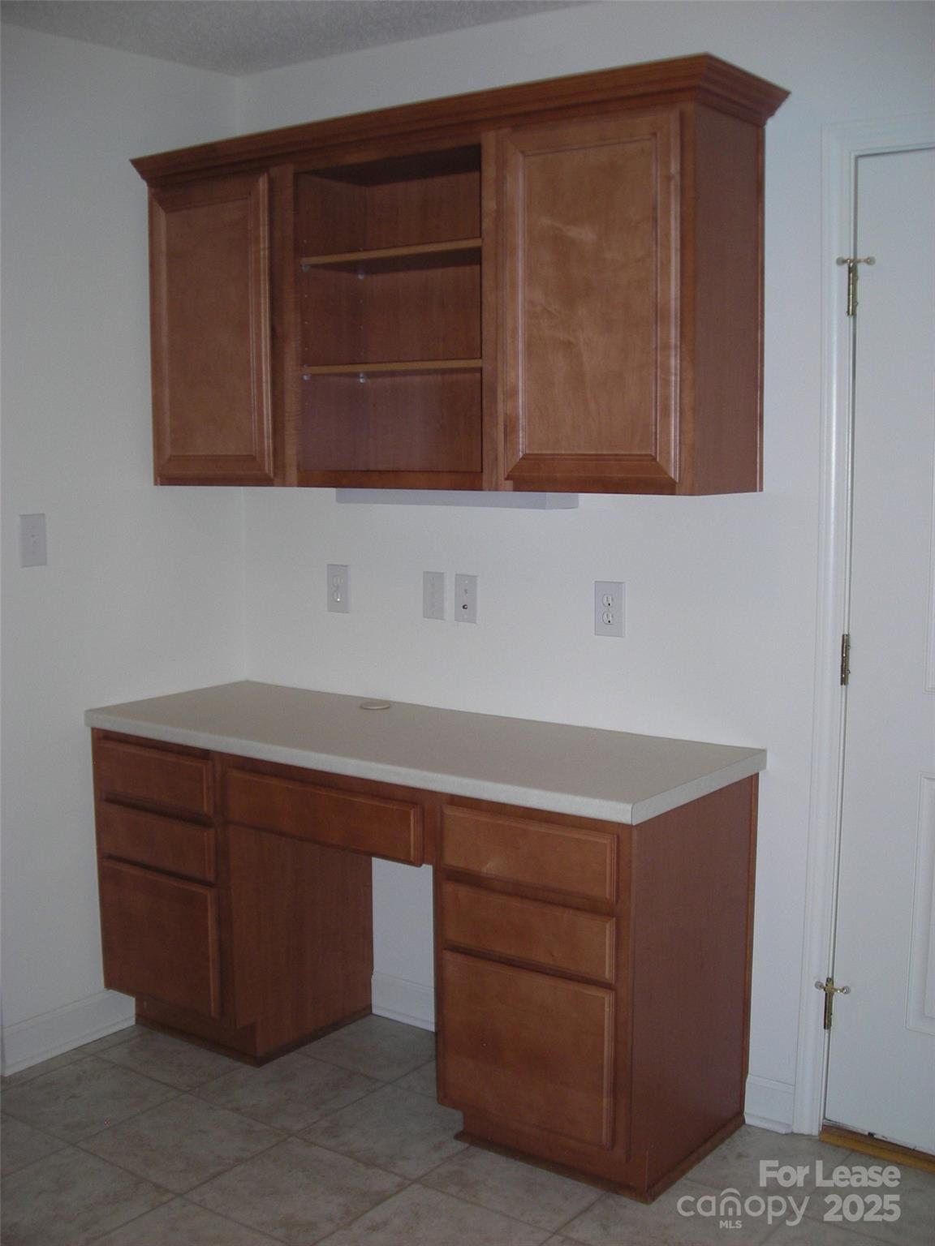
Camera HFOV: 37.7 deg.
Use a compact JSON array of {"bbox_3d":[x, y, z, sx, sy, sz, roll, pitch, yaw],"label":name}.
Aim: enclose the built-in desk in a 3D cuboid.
[{"bbox_3d":[-0.152,0.651,3.127,1.517,0.830,0.552,5,9,36],"label":"built-in desk"}]

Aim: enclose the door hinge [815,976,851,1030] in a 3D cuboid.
[{"bbox_3d":[0.746,0.775,2.790,0.072,0.107,0.038,5,9,36],"label":"door hinge"}]

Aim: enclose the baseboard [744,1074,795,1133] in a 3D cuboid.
[{"bbox_3d":[0.645,1.024,2.914,0.111,0.113,0.018,5,9,36],"label":"baseboard"}]

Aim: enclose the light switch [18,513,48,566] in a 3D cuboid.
[{"bbox_3d":[-0.999,-0.190,3.149,0.010,0.119,0.069,5,9,36],"label":"light switch"}]

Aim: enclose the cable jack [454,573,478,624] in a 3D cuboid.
[{"bbox_3d":[-0.003,-0.058,3.268,0.068,0.115,0.010,5,9,36],"label":"cable jack"}]

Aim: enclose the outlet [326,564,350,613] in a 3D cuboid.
[{"bbox_3d":[-0.330,-0.086,3.509,0.075,0.122,0.008,5,9,36],"label":"outlet"}]

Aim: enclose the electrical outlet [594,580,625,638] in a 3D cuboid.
[{"bbox_3d":[0.316,-0.030,3.037,0.077,0.122,0.008,5,9,36],"label":"electrical outlet"}]

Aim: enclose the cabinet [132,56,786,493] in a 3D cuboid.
[{"bbox_3d":[-0.090,-0.685,3.039,1.534,0.778,0.358,5,9,36],"label":"cabinet"}]

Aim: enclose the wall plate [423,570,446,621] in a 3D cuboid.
[{"bbox_3d":[-0.084,-0.067,3.388,0.069,0.115,0.007,5,8,36],"label":"wall plate"}]

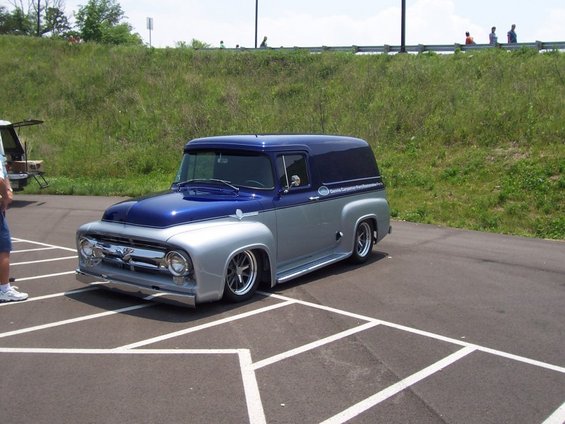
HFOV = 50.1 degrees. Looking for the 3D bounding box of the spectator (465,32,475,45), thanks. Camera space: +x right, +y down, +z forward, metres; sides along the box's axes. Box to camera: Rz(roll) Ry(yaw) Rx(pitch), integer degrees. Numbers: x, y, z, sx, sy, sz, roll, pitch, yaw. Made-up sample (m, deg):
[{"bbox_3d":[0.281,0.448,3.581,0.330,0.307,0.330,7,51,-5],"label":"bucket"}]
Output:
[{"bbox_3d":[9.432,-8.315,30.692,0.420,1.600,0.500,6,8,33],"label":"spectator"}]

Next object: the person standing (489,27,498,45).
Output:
[{"bbox_3d":[10.478,-8.345,30.096,0.360,1.670,0.470,7,9,40],"label":"person standing"}]

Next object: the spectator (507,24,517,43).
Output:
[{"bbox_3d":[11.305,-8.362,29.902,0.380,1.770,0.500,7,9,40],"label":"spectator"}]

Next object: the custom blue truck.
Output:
[{"bbox_3d":[-0.253,-0.093,8.040,1.880,1.790,4.600,6,8,35],"label":"custom blue truck"}]

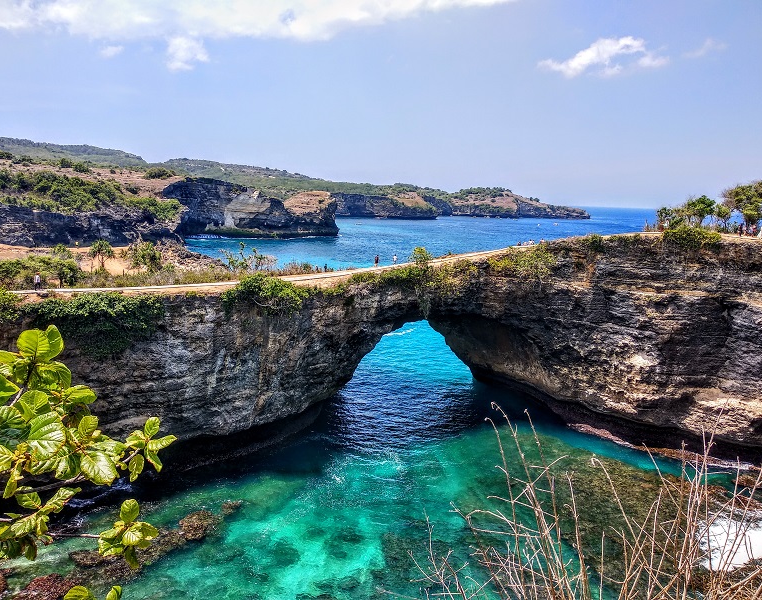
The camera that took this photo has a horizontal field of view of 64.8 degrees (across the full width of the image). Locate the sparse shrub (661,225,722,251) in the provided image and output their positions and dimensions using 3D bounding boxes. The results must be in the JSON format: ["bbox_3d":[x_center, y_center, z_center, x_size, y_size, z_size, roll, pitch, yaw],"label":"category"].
[{"bbox_3d":[37.651,-7.660,73.000,6.105,2.720,4.200,7,11,27],"label":"sparse shrub"}]

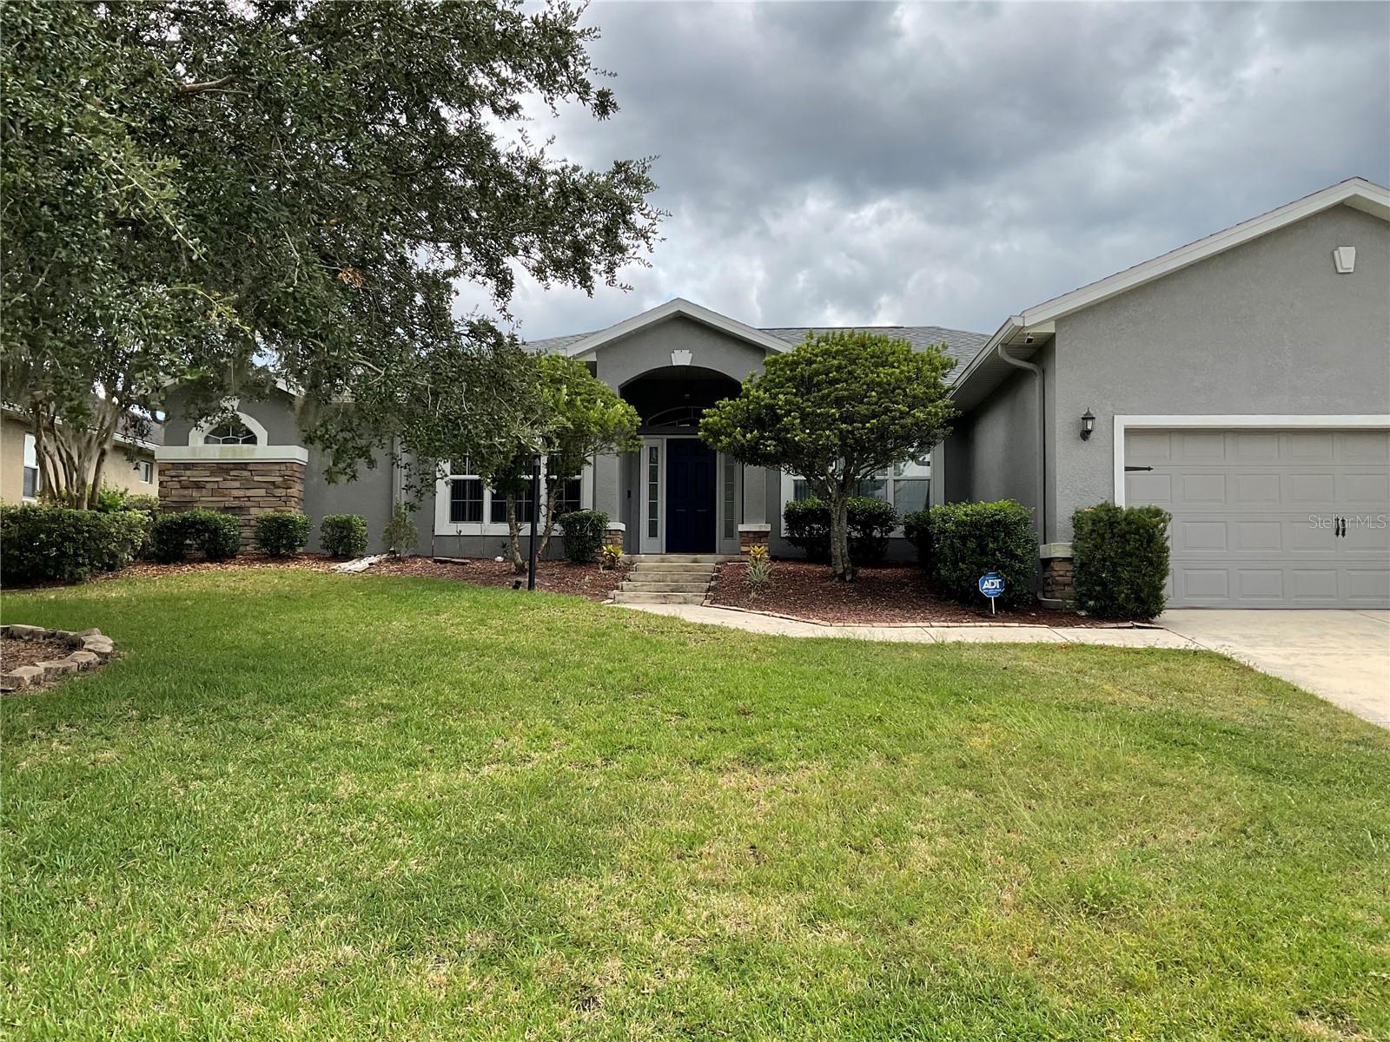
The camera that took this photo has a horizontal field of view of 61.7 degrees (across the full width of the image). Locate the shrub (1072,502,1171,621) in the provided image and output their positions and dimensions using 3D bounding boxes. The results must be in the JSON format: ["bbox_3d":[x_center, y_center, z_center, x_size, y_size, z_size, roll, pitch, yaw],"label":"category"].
[{"bbox_3d":[4.450,0.420,12.150,0.950,1.210,0.920,0,-3,3],"label":"shrub"}]

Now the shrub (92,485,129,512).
[{"bbox_3d":[-8.840,0.060,17.500,0.850,1.100,0.800,0,-3,3],"label":"shrub"}]

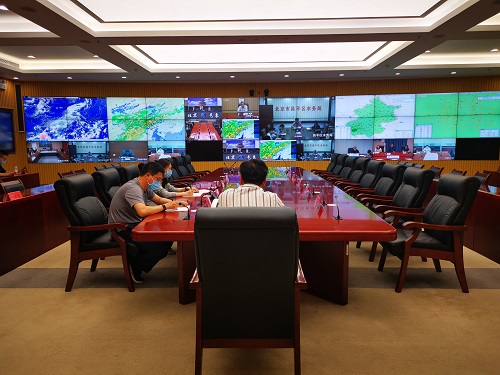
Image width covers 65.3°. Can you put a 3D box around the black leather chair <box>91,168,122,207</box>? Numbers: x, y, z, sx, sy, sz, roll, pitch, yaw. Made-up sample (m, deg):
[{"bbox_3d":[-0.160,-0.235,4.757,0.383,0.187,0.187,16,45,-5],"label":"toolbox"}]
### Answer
[{"bbox_3d":[-1.450,0.329,4.874,0.710,1.100,0.650,0,7,1],"label":"black leather chair"}]

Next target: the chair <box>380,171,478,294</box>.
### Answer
[{"bbox_3d":[1.765,0.436,3.991,0.730,1.090,0.660,0,7,2],"label":"chair"}]

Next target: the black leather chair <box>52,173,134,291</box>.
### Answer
[{"bbox_3d":[-1.427,0.422,3.922,0.740,1.077,0.655,0,7,1],"label":"black leather chair"}]

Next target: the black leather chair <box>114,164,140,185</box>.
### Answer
[{"bbox_3d":[-1.460,0.212,5.688,0.735,1.077,0.655,0,7,1],"label":"black leather chair"}]

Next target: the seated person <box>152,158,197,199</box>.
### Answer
[{"bbox_3d":[-1.012,0.265,4.835,0.794,1.167,0.516,0,7,1],"label":"seated person"}]

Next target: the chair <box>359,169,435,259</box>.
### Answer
[{"bbox_3d":[1.747,0.296,4.768,0.735,1.077,0.655,0,7,1],"label":"chair"}]

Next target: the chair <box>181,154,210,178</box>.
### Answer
[{"bbox_3d":[-1.332,-0.263,9.789,0.710,1.100,0.650,0,7,1],"label":"chair"}]

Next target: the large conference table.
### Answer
[{"bbox_3d":[0.175,0.274,6.731,2.220,0.755,7.350,0,7,1],"label":"large conference table"}]

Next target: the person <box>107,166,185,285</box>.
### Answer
[{"bbox_3d":[-1.030,0.361,4.022,0.780,1.230,0.520,0,7,1],"label":"person"}]

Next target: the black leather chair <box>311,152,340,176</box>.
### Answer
[{"bbox_3d":[1.909,-0.299,10.087,0.710,1.100,0.650,0,7,1],"label":"black leather chair"}]

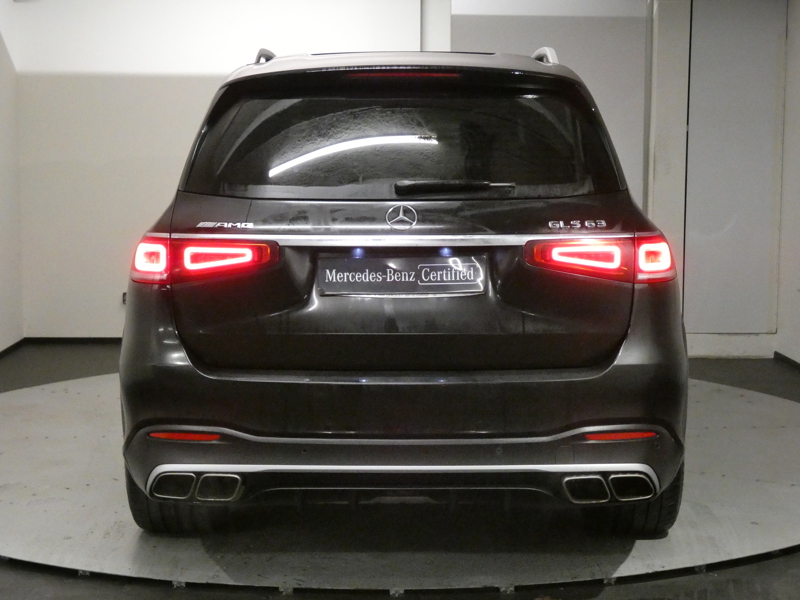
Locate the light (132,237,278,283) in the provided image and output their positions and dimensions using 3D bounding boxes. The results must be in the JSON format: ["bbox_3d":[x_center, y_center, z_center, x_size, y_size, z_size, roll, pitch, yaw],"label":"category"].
[{"bbox_3d":[-0.626,-0.130,4.486,0.511,0.157,0.258,0,7,1],"label":"light"}]

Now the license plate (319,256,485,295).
[{"bbox_3d":[0.008,-0.074,4.340,0.520,0.121,0.015,0,7,1],"label":"license plate"}]

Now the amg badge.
[{"bbox_3d":[-0.542,-0.231,4.379,0.183,0.023,0.006,1,-13,5],"label":"amg badge"}]

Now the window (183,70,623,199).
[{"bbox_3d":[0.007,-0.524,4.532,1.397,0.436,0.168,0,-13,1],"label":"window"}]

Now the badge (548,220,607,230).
[{"bbox_3d":[0.550,-0.231,4.365,0.183,0.029,0.007,0,-13,-3],"label":"badge"}]

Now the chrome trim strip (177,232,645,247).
[{"bbox_3d":[0.002,-0.186,4.347,1.452,0.042,0.094,0,7,1],"label":"chrome trim strip"}]

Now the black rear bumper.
[{"bbox_3d":[0.009,0.275,4.595,1.932,0.674,0.604,0,7,1],"label":"black rear bumper"}]

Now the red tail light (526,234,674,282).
[{"bbox_3d":[0.644,-0.126,4.471,0.511,0.157,0.258,0,7,1],"label":"red tail light"}]

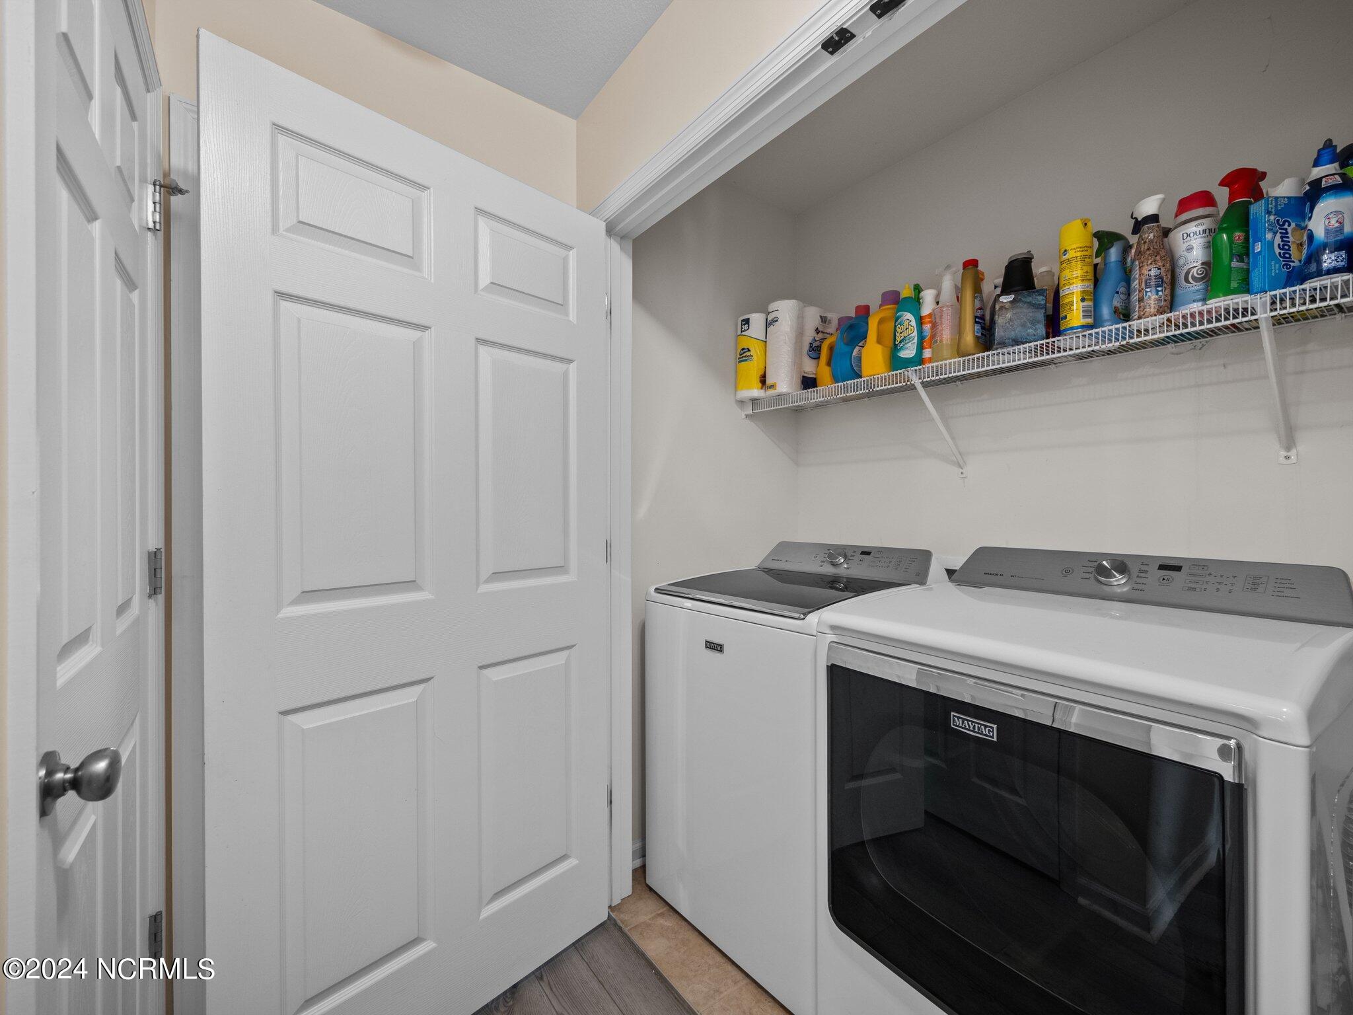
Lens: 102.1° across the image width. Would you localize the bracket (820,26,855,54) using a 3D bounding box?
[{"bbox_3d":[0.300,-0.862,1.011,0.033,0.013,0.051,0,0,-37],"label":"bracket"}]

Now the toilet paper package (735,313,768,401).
[{"bbox_3d":[0.273,-0.538,1.994,0.118,0.292,0.118,0,0,17],"label":"toilet paper package"}]

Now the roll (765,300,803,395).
[{"bbox_3d":[0.399,-0.574,2.010,0.130,0.315,0.130,0,0,12],"label":"roll"}]

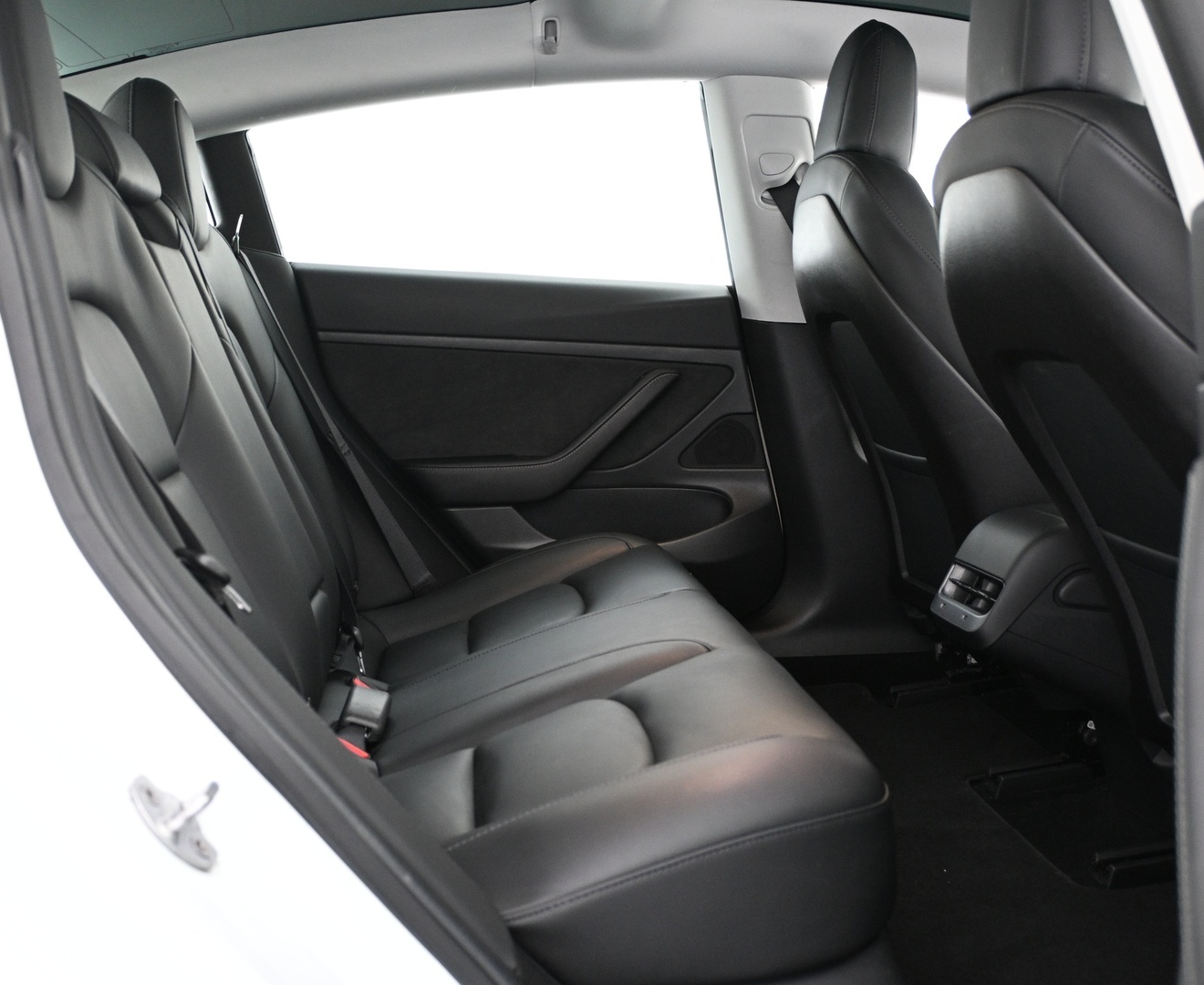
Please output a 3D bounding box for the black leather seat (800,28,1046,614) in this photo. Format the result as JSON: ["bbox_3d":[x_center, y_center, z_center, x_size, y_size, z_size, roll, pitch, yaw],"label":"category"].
[{"bbox_3d":[0.712,-0.216,2.211,0.760,1.020,0.530,-1,8,-7],"label":"black leather seat"}]

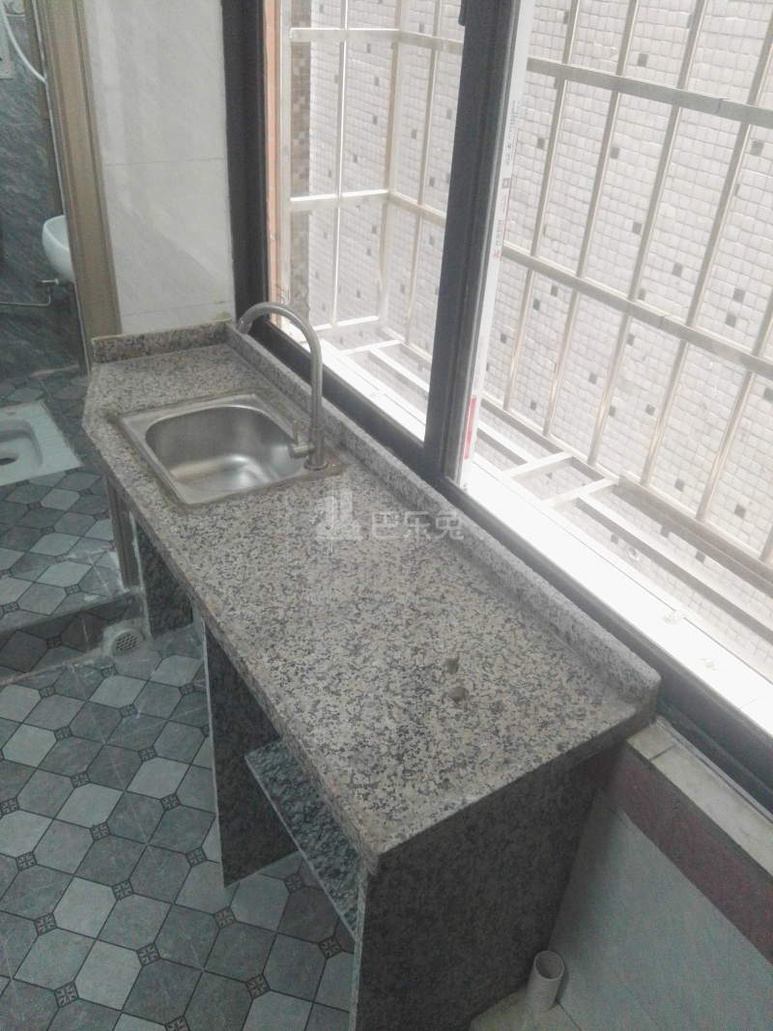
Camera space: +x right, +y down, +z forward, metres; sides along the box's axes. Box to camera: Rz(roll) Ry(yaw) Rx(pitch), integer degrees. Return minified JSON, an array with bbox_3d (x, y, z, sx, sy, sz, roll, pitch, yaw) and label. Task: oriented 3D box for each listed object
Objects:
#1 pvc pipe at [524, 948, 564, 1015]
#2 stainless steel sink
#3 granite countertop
[{"bbox_3d":[0.270,0.799,1.428,0.051,0.102,0.051,3,33,-2],"label":"pvc pipe"},{"bbox_3d":[-0.308,-0.077,1.631,0.289,0.155,0.350,-17,39,-28],"label":"stainless steel sink"},{"bbox_3d":[-0.191,-0.040,1.437,0.431,0.087,1.345,-17,39,-28],"label":"granite countertop"}]

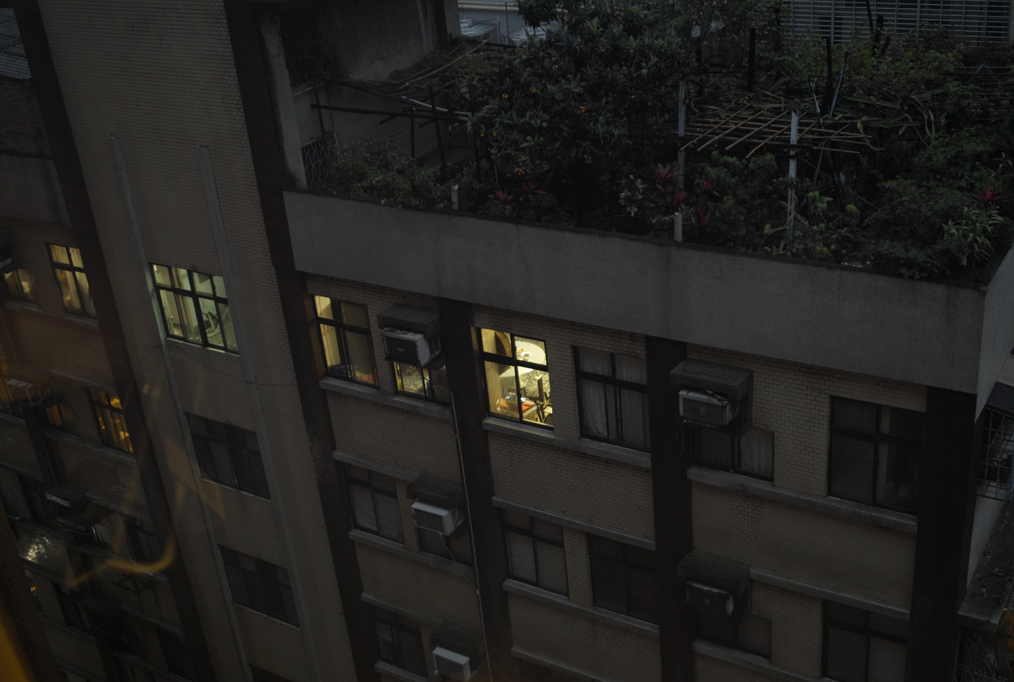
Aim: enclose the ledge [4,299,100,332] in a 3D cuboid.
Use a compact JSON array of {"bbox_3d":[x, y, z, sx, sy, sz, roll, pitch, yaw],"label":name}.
[{"bbox_3d":[-9.263,-0.553,23.845,2.993,0.154,0.200,11,31,31],"label":"ledge"}]

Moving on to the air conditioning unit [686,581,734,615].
[{"bbox_3d":[3.075,3.594,17.121,0.665,0.400,0.640,11,31,30],"label":"air conditioning unit"}]

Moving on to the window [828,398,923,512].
[{"bbox_3d":[4.736,1.480,15.034,1.180,1.530,0.120,11,31,31],"label":"window"}]

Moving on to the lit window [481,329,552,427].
[{"bbox_3d":[0.179,0.580,17.937,1.200,1.575,0.100,11,31,30],"label":"lit window"}]

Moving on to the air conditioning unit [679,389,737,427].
[{"bbox_3d":[2.751,0.772,15.569,0.686,0.369,0.620,11,31,31],"label":"air conditioning unit"}]

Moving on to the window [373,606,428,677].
[{"bbox_3d":[-2.073,5.751,22.359,1.180,1.505,0.120,11,31,31],"label":"window"}]

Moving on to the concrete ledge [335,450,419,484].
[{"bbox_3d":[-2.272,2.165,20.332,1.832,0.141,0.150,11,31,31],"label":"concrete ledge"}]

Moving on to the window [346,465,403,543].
[{"bbox_3d":[-2.405,2.885,20.966,1.206,1.505,0.120,11,31,31],"label":"window"}]

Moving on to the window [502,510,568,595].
[{"bbox_3d":[0.444,3.453,19.242,1.219,1.505,0.120,11,31,31],"label":"window"}]

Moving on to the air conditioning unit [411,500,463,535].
[{"bbox_3d":[-1.154,2.864,19.601,0.650,0.380,0.570,11,31,31],"label":"air conditioning unit"}]

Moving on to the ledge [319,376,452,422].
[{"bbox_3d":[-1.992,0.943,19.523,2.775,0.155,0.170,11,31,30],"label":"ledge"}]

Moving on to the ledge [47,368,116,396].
[{"bbox_3d":[-8.904,0.874,24.596,2.300,0.150,0.120,11,31,30],"label":"ledge"}]

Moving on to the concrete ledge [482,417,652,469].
[{"bbox_3d":[0.908,1.525,17.716,2.928,0.131,0.200,11,31,31],"label":"concrete ledge"}]

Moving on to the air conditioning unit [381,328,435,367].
[{"bbox_3d":[-1.468,0.006,18.173,0.677,0.412,0.610,11,31,31],"label":"air conditioning unit"}]

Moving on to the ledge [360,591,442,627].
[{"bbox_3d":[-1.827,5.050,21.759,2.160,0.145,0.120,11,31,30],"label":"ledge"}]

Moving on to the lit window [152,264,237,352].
[{"bbox_3d":[-5.668,-0.588,21.388,2.060,1.550,0.100,11,31,30],"label":"lit window"}]

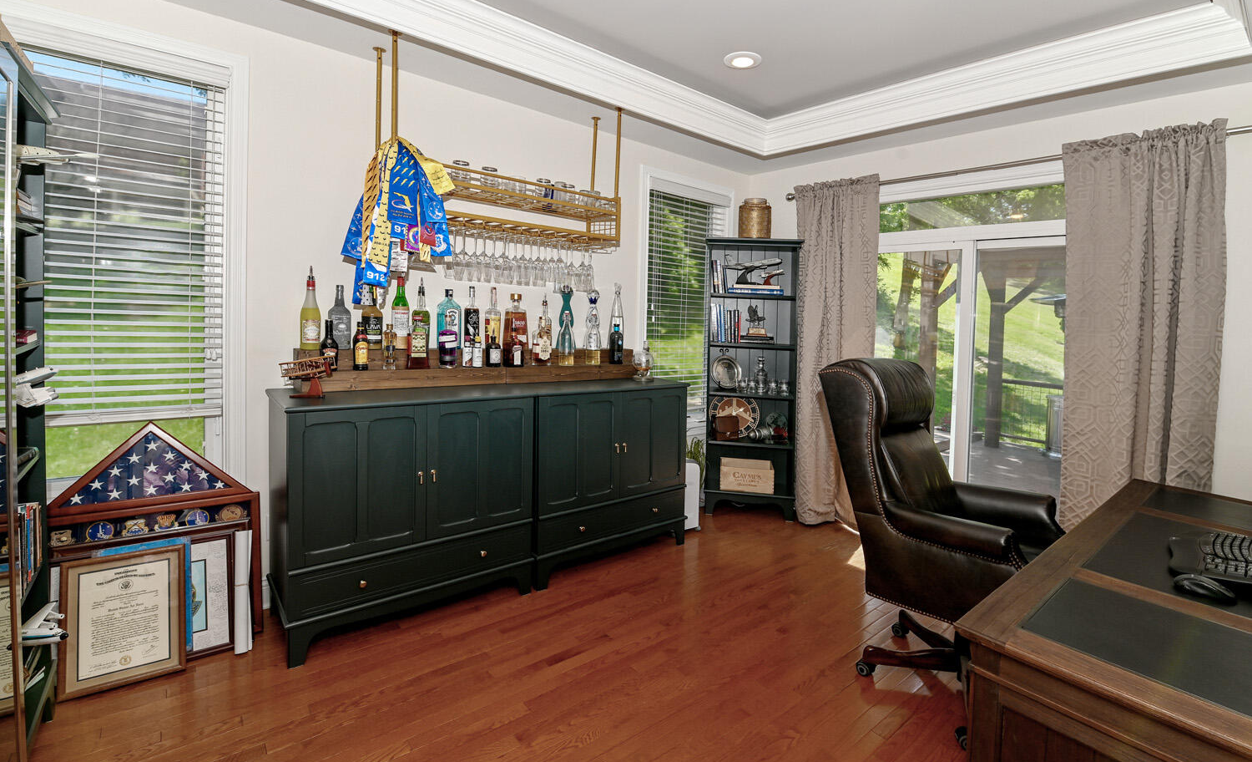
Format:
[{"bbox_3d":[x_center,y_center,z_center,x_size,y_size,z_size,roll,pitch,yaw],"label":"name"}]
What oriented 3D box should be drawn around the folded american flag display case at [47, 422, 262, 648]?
[{"bbox_3d":[-1.822,0.604,2.032,0.637,0.921,0.098,-3,2,-38],"label":"folded american flag display case"}]

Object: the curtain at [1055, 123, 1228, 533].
[{"bbox_3d":[2.506,0.015,2.584,0.130,2.419,0.590,-2,6,-42],"label":"curtain"}]

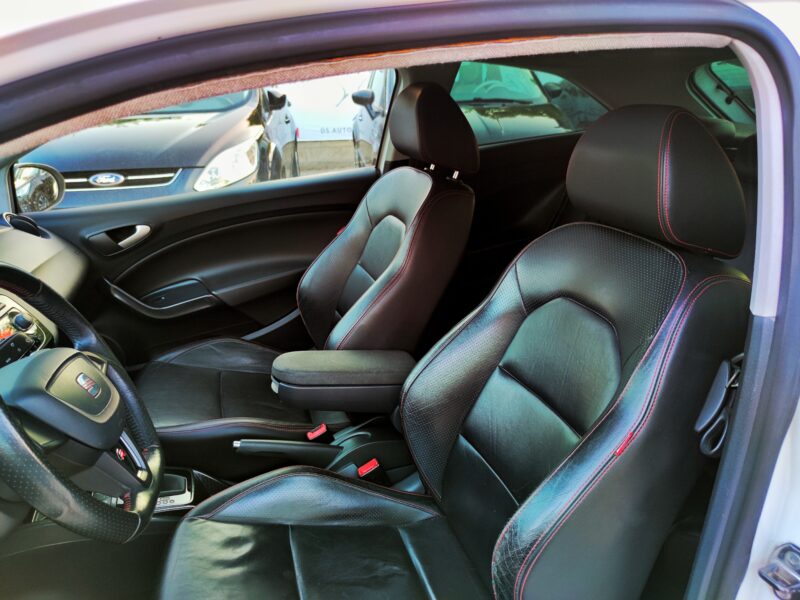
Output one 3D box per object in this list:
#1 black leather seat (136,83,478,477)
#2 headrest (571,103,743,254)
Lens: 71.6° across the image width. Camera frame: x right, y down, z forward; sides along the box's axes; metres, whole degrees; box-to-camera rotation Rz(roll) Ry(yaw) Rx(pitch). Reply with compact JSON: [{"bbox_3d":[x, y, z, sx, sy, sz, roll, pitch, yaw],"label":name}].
[{"bbox_3d":[-0.254,-0.069,1.482,0.920,1.000,0.520,-10,26,-28],"label":"black leather seat"},{"bbox_3d":[0.424,-0.213,0.960,0.180,0.215,0.260,-5,24,-30],"label":"headrest"}]

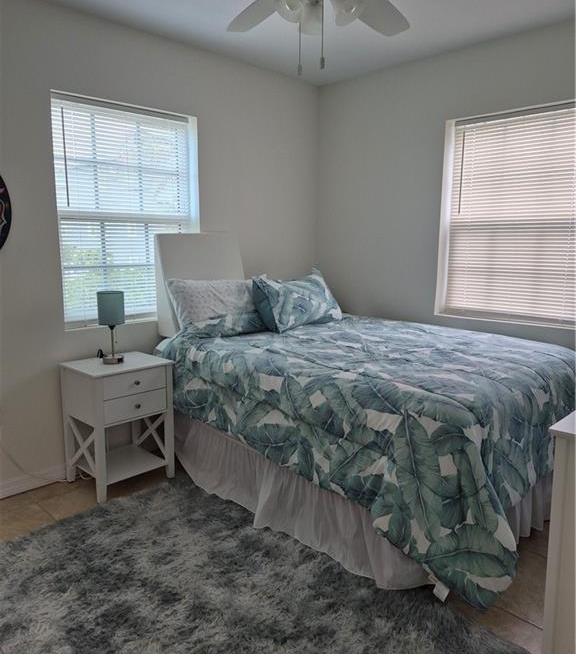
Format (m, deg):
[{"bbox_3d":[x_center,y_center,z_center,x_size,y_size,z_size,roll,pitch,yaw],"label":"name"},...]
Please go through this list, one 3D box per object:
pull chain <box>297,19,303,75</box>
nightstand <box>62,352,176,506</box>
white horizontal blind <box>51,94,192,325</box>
[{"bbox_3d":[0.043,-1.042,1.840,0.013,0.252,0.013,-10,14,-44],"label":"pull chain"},{"bbox_3d":[-0.924,0.525,2.804,0.383,0.662,0.447,10,14,44],"label":"nightstand"},{"bbox_3d":[-0.927,-0.642,2.991,0.862,1.205,0.040,-10,14,-44],"label":"white horizontal blind"}]

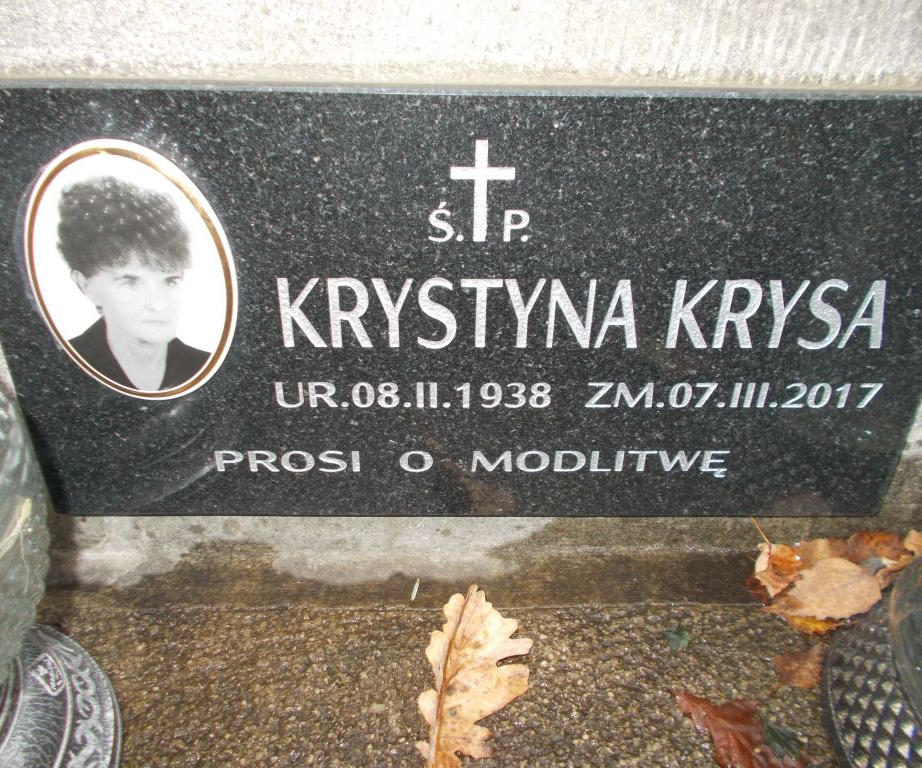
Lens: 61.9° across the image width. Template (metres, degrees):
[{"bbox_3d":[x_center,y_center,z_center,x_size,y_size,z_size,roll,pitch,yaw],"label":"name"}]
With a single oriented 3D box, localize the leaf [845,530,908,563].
[{"bbox_3d":[0.219,0.087,0.408,0.033,0.012,0.021,0,70,-1],"label":"leaf"}]

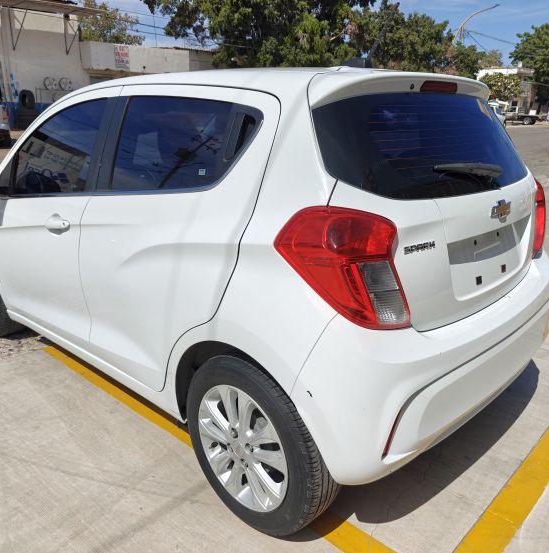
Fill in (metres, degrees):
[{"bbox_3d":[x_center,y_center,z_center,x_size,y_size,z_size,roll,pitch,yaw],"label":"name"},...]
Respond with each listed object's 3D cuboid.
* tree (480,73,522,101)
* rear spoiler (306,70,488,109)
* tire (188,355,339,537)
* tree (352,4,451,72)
[{"bbox_3d":[21.319,-16.905,46.000,3.700,4.600,3.600,10,21,26],"label":"tree"},{"bbox_3d":[0.502,-0.650,1.724,0.270,0.150,1.200,14,22,41],"label":"rear spoiler"},{"bbox_3d":[-0.050,0.528,1.632,0.585,0.580,0.190,14,22,41],"label":"tire"},{"bbox_3d":[9.477,-15.347,35.667,8.000,8.180,8.000,4,20,13],"label":"tree"}]

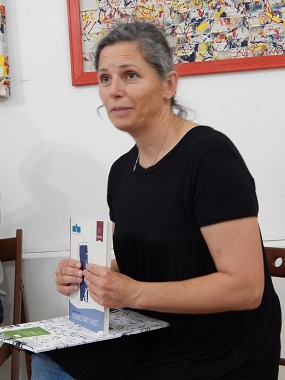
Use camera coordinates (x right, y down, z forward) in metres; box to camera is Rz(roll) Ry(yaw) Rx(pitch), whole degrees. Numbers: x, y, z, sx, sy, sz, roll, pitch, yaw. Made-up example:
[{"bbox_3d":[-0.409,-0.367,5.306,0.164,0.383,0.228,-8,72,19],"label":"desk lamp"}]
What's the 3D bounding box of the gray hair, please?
[{"bbox_3d":[-0.003,-0.265,1.290,0.175,0.200,0.215,-1,2,33],"label":"gray hair"}]

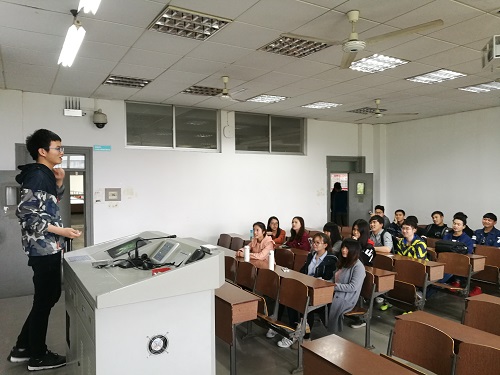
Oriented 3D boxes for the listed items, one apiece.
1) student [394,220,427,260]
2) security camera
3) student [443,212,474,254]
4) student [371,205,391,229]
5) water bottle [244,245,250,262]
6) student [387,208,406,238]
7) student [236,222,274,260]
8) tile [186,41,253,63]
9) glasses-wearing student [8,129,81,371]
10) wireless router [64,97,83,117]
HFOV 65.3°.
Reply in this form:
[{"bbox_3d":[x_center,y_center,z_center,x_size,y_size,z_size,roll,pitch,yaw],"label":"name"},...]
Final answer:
[{"bbox_3d":[2.181,1.071,5.427,0.750,1.220,0.520,-1,1,-38],"label":"student"},{"bbox_3d":[-2.542,-1.165,6.615,0.230,0.320,0.250,-1,1,-31],"label":"security camera"},{"bbox_3d":[3.211,1.078,6.068,0.500,1.250,0.720,0,1,45],"label":"student"},{"bbox_3d":[2.697,1.010,8.084,0.720,1.230,0.520,-1,1,-40],"label":"student"},{"bbox_3d":[-0.034,0.873,5.193,0.070,0.230,0.070,-1,1,-31],"label":"water bottle"},{"bbox_3d":[2.930,1.039,7.642,0.740,1.200,0.520,-1,1,-40],"label":"student"},{"bbox_3d":[0.059,1.132,5.613,0.700,1.200,0.460,-1,1,-38],"label":"student"},{"bbox_3d":[-0.353,-1.542,4.440,0.600,0.020,0.600,-1,1,-31],"label":"tile"},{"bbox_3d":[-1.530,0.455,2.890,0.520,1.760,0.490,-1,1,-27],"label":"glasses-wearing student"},{"bbox_3d":[-2.972,-1.361,6.568,0.290,0.335,0.060,-1,1,-31],"label":"wireless router"}]

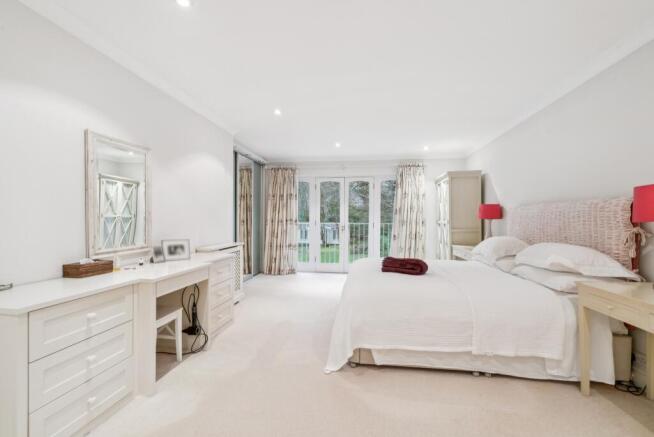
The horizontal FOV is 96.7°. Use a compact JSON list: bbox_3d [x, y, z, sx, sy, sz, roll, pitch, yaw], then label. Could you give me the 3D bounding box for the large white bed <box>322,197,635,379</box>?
[{"bbox_3d":[1.292,0.520,3.130,2.200,1.360,1.950,0,0,8],"label":"large white bed"}]

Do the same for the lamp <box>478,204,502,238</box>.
[{"bbox_3d":[2.393,0.115,4.256,0.290,0.635,0.290,0,0,8],"label":"lamp"}]

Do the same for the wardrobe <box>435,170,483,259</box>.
[{"bbox_3d":[2.427,0.199,5.439,0.550,2.010,0.930,0,0,8],"label":"wardrobe"}]

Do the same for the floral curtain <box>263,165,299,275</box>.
[{"bbox_3d":[-1.030,0.036,6.420,0.823,2.340,0.200,0,0,8],"label":"floral curtain"}]

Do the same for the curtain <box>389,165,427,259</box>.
[{"bbox_3d":[1.703,0.025,6.086,0.711,2.360,0.180,0,0,8],"label":"curtain"}]

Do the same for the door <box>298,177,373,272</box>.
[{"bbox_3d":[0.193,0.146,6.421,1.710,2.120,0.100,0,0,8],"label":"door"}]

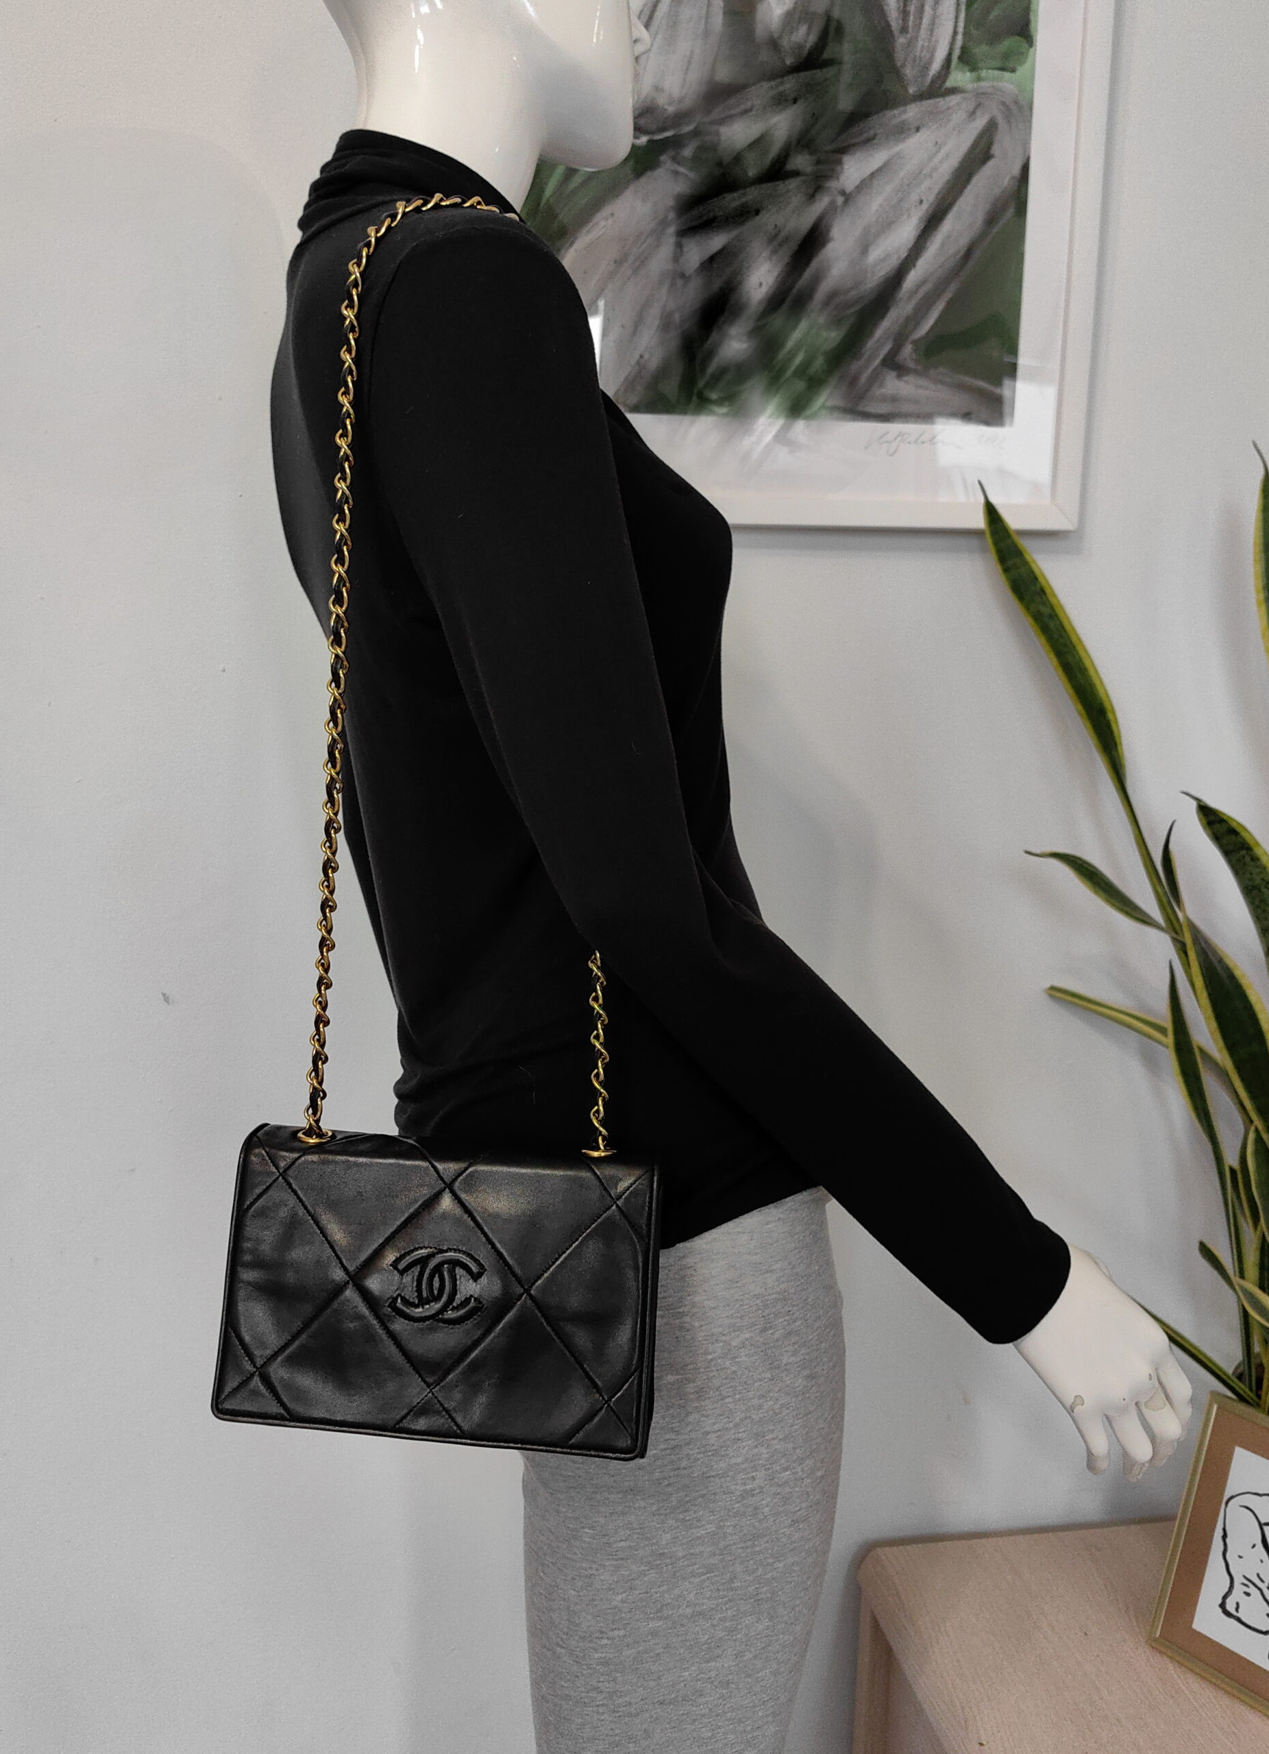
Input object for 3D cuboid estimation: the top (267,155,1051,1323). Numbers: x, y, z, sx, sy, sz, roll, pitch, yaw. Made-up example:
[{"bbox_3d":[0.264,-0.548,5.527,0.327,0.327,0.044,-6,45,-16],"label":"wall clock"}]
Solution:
[{"bbox_3d":[0.000,-0.108,0.830,0.385,0.680,0.430,-2,9,-17],"label":"top"}]

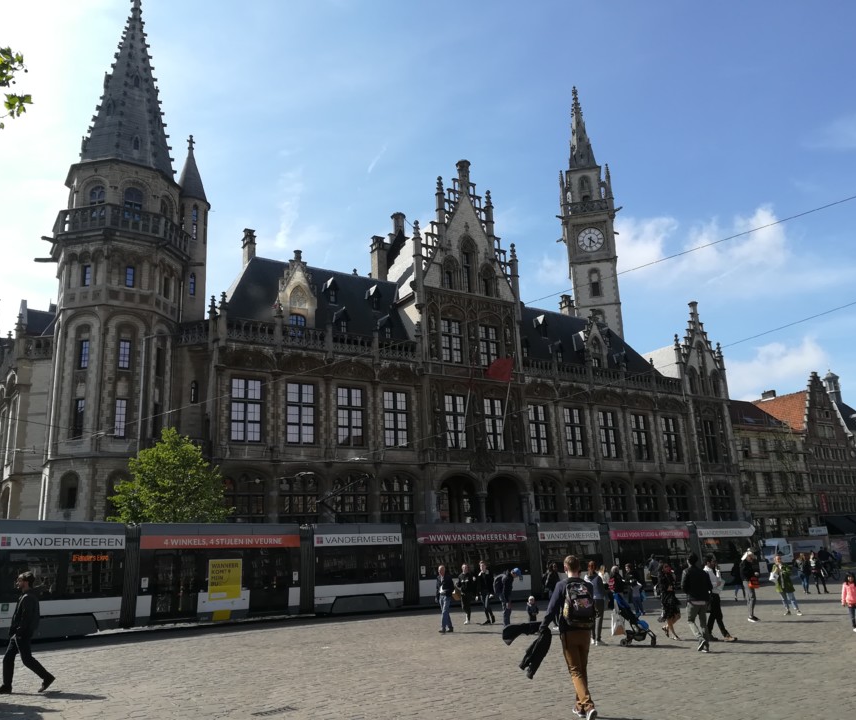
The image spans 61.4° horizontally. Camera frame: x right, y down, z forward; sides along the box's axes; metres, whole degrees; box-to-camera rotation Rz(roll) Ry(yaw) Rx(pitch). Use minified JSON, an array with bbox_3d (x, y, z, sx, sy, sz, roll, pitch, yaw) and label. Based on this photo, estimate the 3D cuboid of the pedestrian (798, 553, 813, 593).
[{"bbox_3d":[16.298,9.233,31.218,0.500,1.670,0.420,-8,-16,19],"label":"pedestrian"}]

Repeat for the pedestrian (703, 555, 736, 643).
[{"bbox_3d":[6.085,4.970,15.129,0.660,1.750,0.500,-7,-16,16],"label":"pedestrian"}]

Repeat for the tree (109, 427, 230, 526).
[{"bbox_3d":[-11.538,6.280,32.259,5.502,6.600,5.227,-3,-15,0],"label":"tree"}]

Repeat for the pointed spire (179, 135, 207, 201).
[{"bbox_3d":[-15.329,-12.429,46.553,2.100,4.601,2.100,7,-18,-34],"label":"pointed spire"}]

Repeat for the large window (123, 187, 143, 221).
[{"bbox_3d":[-16.471,-8.629,40.317,0.960,2.176,0.300,7,-18,-34],"label":"large window"}]

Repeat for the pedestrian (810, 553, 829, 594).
[{"bbox_3d":[15.892,8.657,29.329,0.500,1.640,0.400,-4,-15,6],"label":"pedestrian"}]

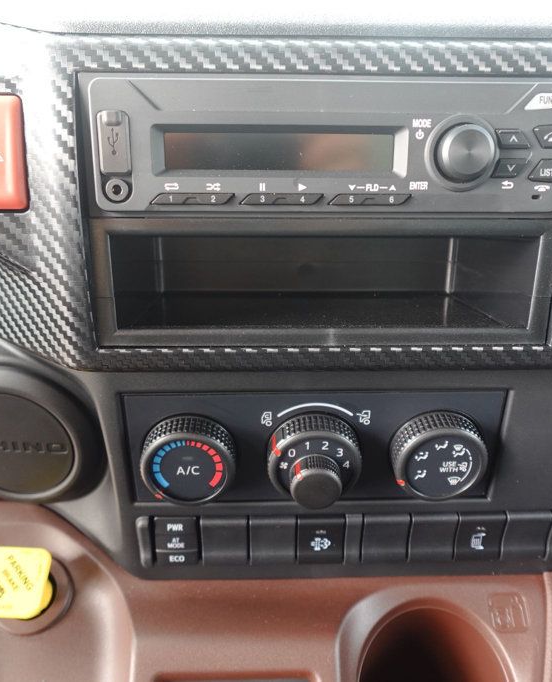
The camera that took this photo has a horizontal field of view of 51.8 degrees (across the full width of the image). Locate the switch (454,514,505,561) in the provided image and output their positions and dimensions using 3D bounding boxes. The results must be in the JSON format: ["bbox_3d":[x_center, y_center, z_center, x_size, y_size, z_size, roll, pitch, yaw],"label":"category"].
[{"bbox_3d":[0.099,0.093,0.280,0.023,0.029,0.010,0,20,0],"label":"switch"}]

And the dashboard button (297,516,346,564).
[{"bbox_3d":[0.021,0.095,0.280,0.023,0.029,0.010,0,20,0],"label":"dashboard button"}]

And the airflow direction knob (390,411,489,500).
[{"bbox_3d":[0.073,0.052,0.253,0.041,0.041,0.014,0,24,0],"label":"airflow direction knob"}]

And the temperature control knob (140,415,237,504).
[{"bbox_3d":[-0.039,0.054,0.253,0.041,0.041,0.014,0,24,0],"label":"temperature control knob"}]

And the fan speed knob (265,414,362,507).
[{"bbox_3d":[0.018,0.056,0.248,0.041,0.041,0.026,0,24,0],"label":"fan speed knob"}]

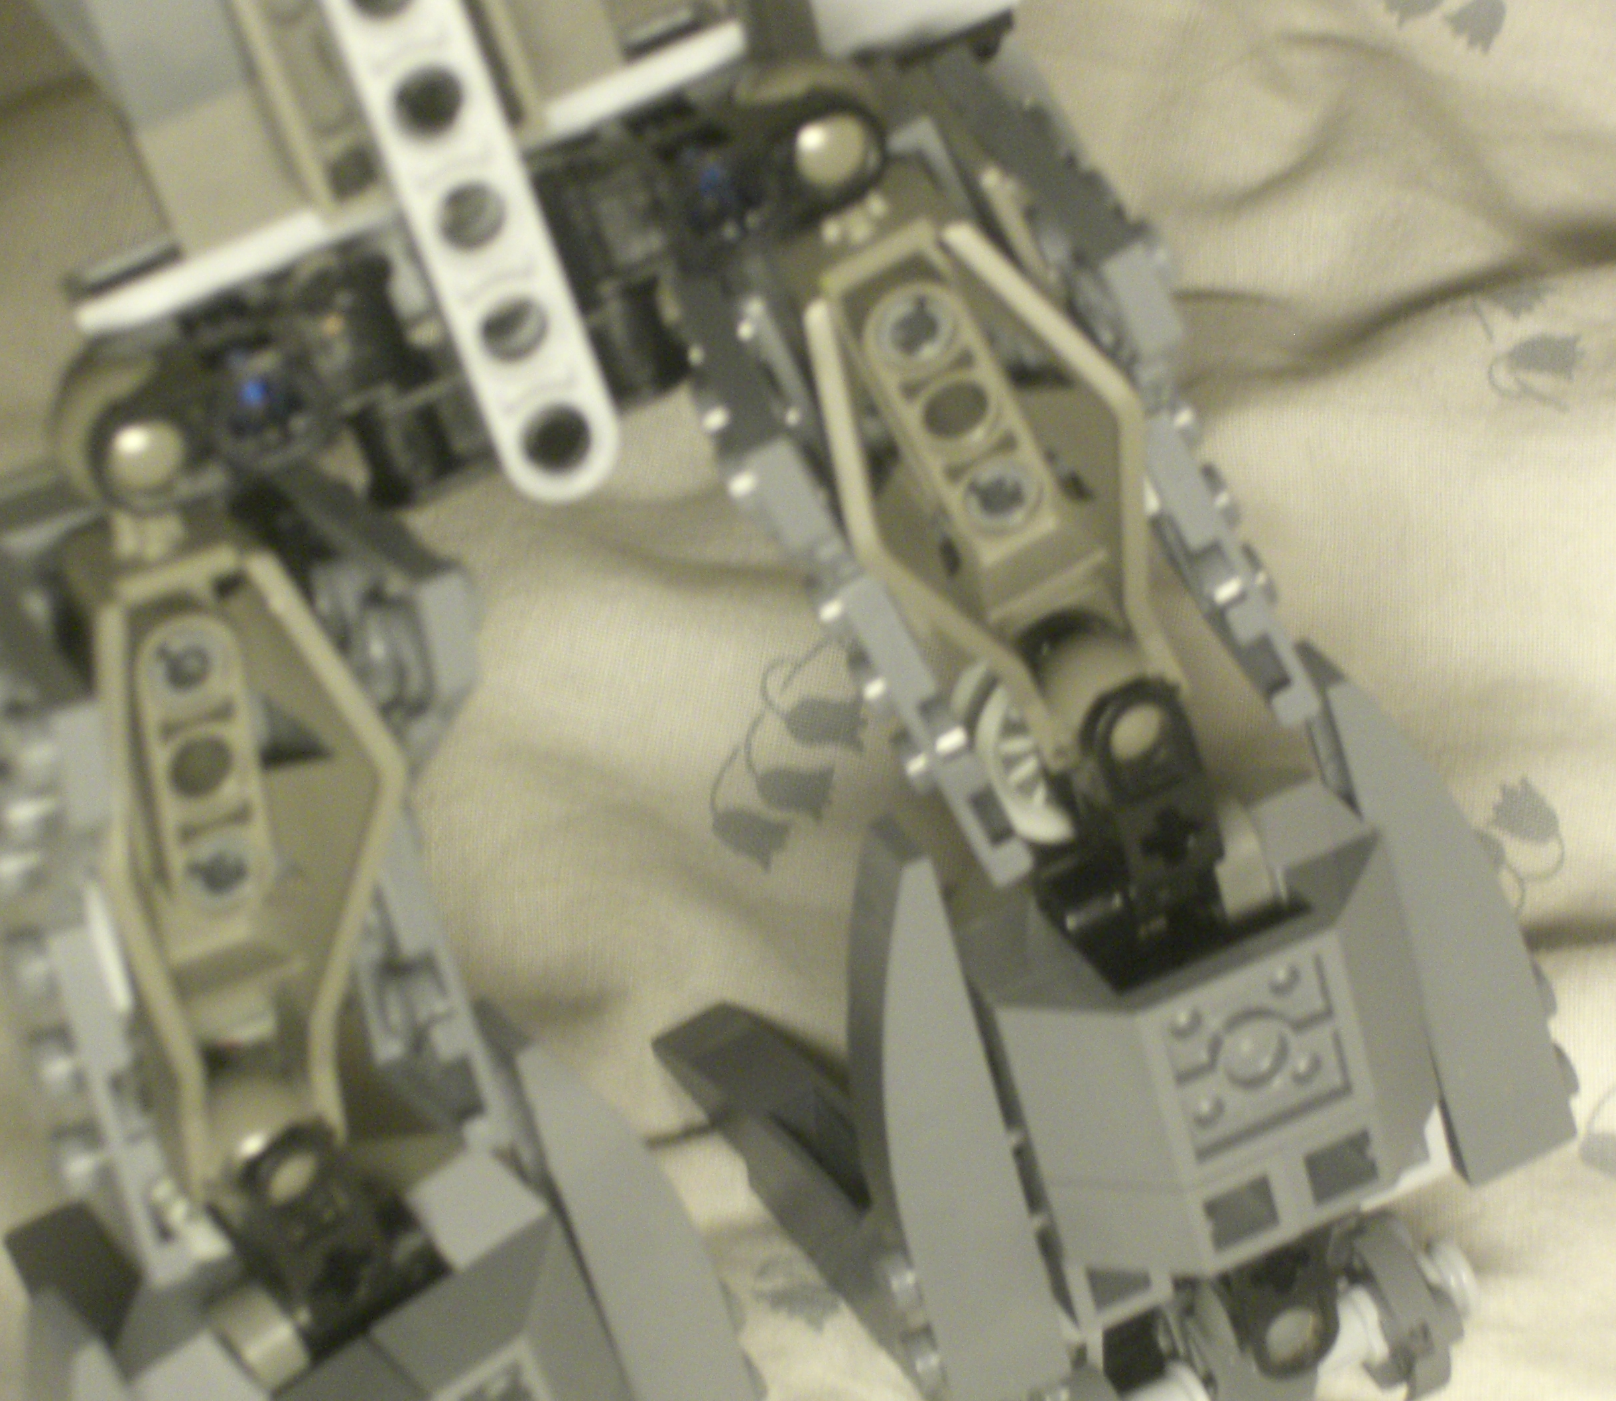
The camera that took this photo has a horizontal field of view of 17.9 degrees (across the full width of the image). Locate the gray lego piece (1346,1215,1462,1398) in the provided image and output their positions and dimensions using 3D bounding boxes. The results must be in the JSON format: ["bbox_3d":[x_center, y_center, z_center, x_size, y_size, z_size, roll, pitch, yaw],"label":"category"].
[{"bbox_3d":[0.046,0.046,0.394,0.007,0.013,0.007,-23,30,-7],"label":"gray lego piece"}]

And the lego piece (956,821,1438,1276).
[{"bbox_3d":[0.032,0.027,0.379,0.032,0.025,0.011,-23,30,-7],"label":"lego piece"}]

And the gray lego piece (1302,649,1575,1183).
[{"bbox_3d":[0.048,0.015,0.391,0.010,0.048,0.008,-23,30,-7],"label":"gray lego piece"}]

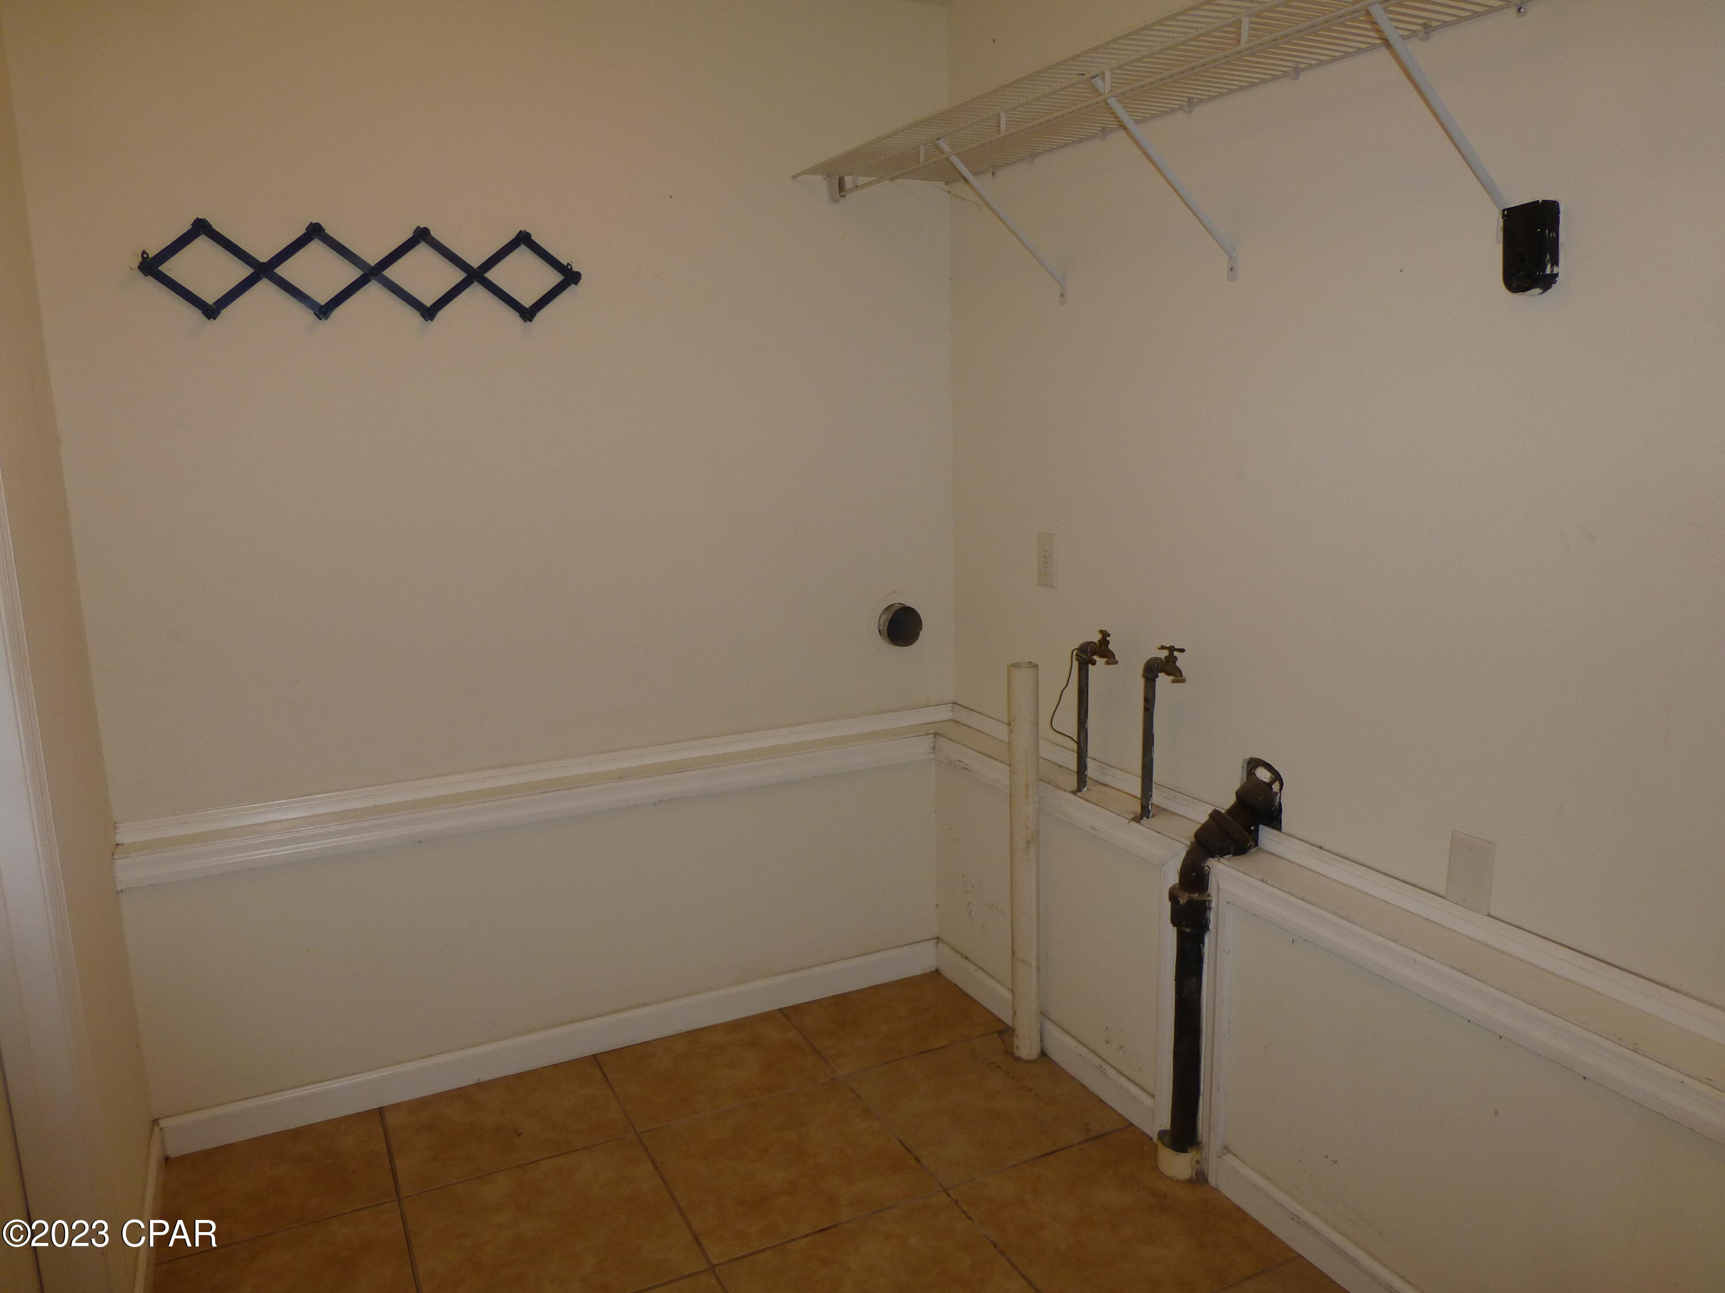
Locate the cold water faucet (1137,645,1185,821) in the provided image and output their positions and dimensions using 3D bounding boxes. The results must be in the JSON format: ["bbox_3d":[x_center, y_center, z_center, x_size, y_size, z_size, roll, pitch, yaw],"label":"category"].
[{"bbox_3d":[0.556,0.164,2.232,0.046,0.340,0.106,-6,12,-26],"label":"cold water faucet"}]

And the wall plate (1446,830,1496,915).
[{"bbox_3d":[0.885,0.333,1.744,0.006,0.114,0.070,-6,12,-26],"label":"wall plate"}]

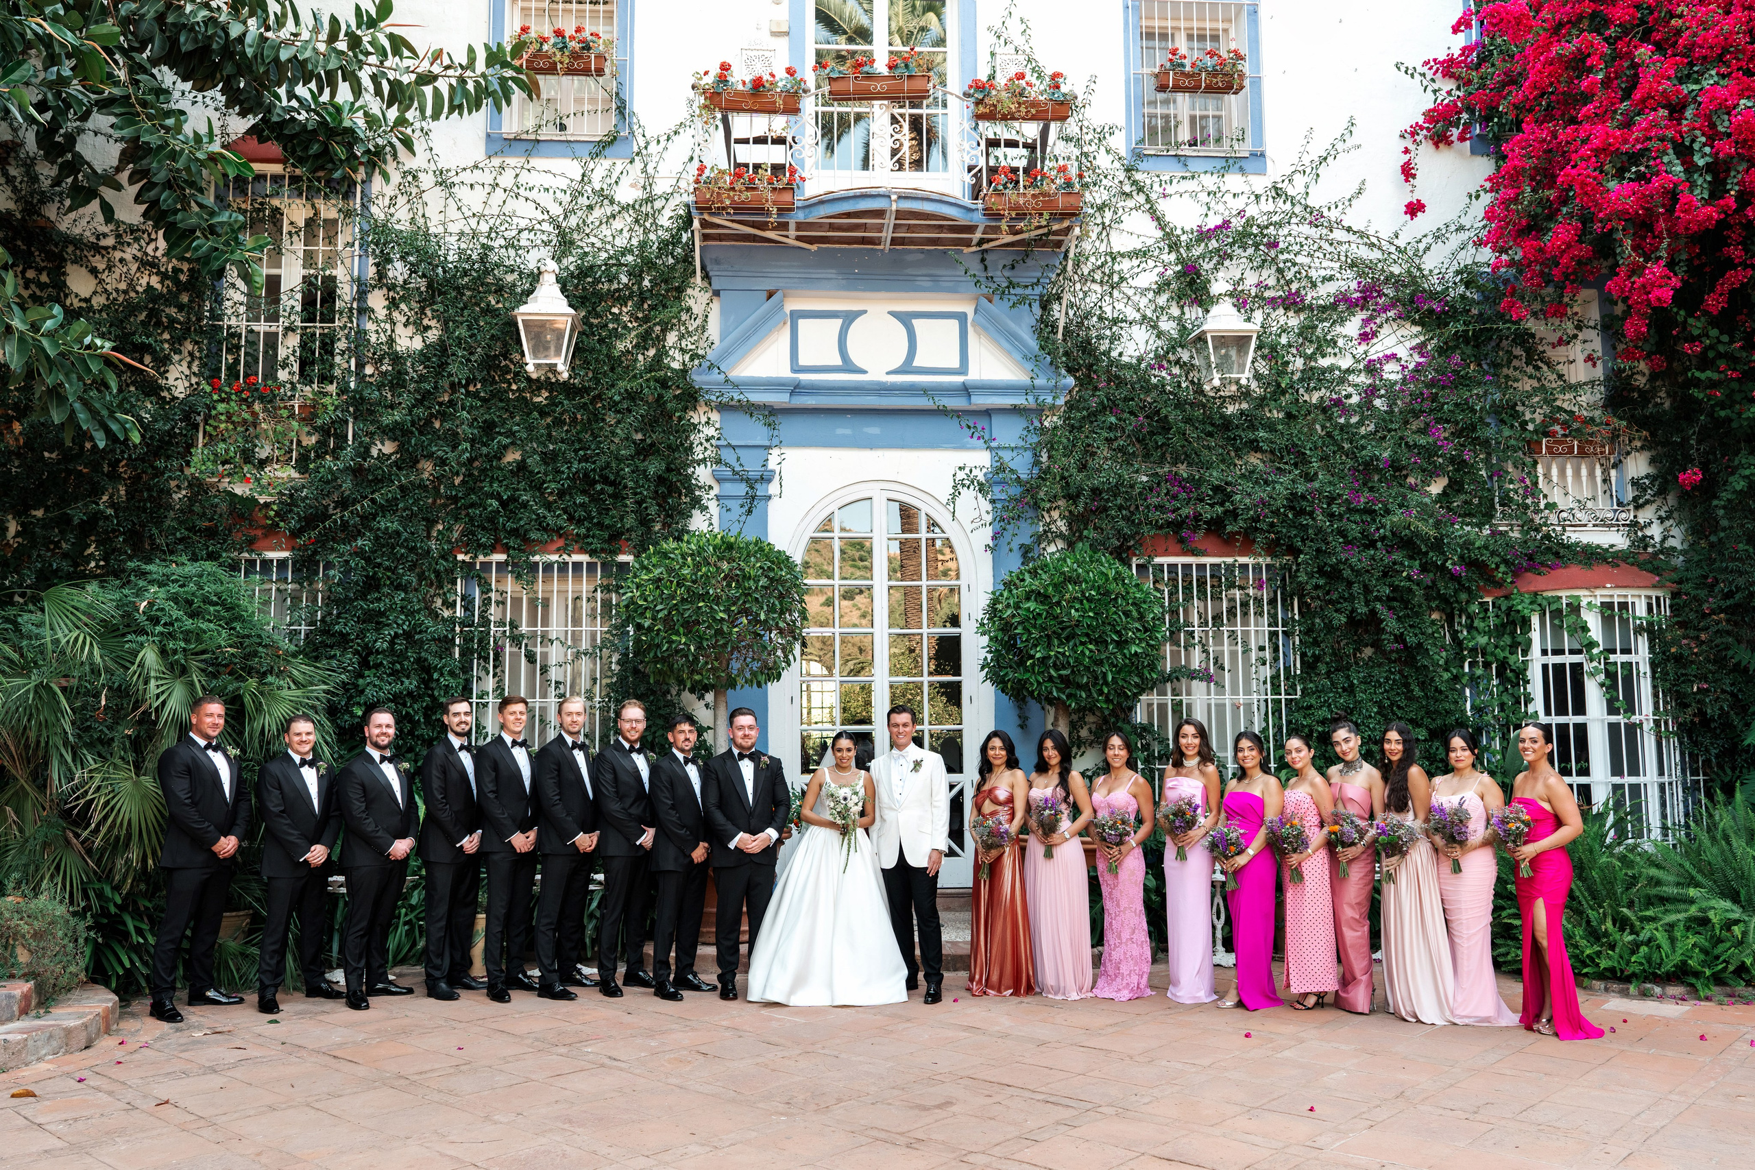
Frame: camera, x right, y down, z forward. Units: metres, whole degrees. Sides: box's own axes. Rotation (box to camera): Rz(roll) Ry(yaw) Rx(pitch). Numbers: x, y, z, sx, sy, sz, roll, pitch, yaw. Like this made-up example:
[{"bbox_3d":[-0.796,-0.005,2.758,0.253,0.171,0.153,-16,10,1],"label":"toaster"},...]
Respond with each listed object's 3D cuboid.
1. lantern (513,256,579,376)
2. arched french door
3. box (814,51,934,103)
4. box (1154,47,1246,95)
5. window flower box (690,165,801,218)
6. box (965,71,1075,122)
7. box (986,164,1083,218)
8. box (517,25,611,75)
[{"bbox_3d":[-2.802,-2.285,11.644,0.507,1.011,0.470,0,-6,-4],"label":"lantern"},{"bbox_3d":[0.045,0.881,12.195,1.763,3.584,0.140,0,-6,-4],"label":"arched french door"},{"bbox_3d":[-0.029,-3.995,10.731,0.905,0.347,0.260,0,-6,-4],"label":"box"},{"bbox_3d":[2.960,-4.743,12.589,0.838,0.376,0.260,0,-6,-4],"label":"box"},{"bbox_3d":[-1.054,-3.184,11.005,0.833,0.376,0.260,0,-6,-4],"label":"window flower box"},{"bbox_3d":[1.177,-4.037,11.269,0.890,0.368,0.260,0,-6,-4],"label":"box"},{"bbox_3d":[1.269,-3.227,11.191,0.794,0.406,0.260,0,-6,-4],"label":"box"},{"bbox_3d":[-2.792,-4.770,12.144,0.838,0.386,0.260,0,-6,-4],"label":"box"}]

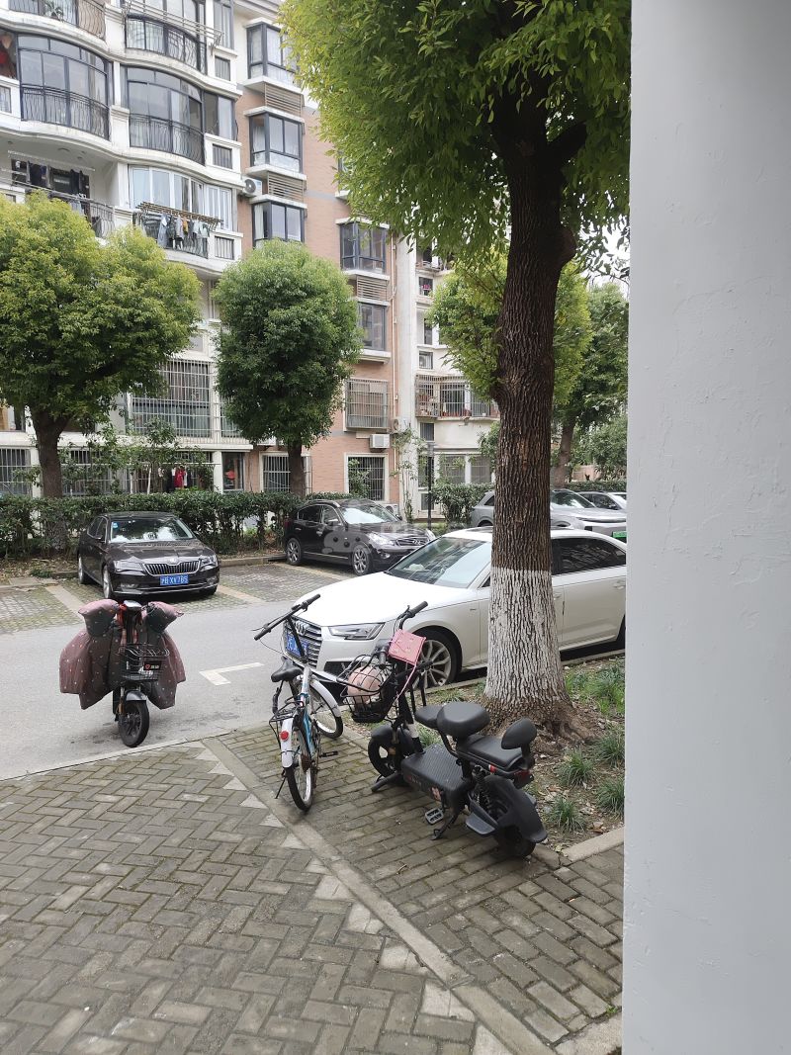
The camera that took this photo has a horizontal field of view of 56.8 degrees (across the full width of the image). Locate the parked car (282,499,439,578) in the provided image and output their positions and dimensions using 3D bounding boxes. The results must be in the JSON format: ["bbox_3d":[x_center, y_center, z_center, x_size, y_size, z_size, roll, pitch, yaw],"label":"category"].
[{"bbox_3d":[-0.921,0.129,16.997,1.803,1.589,4.645,-4,5,-38],"label":"parked car"}]

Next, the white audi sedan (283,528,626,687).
[{"bbox_3d":[1.072,0.726,8.128,4.818,1.432,1.843,-3,5,-33],"label":"white audi sedan"}]

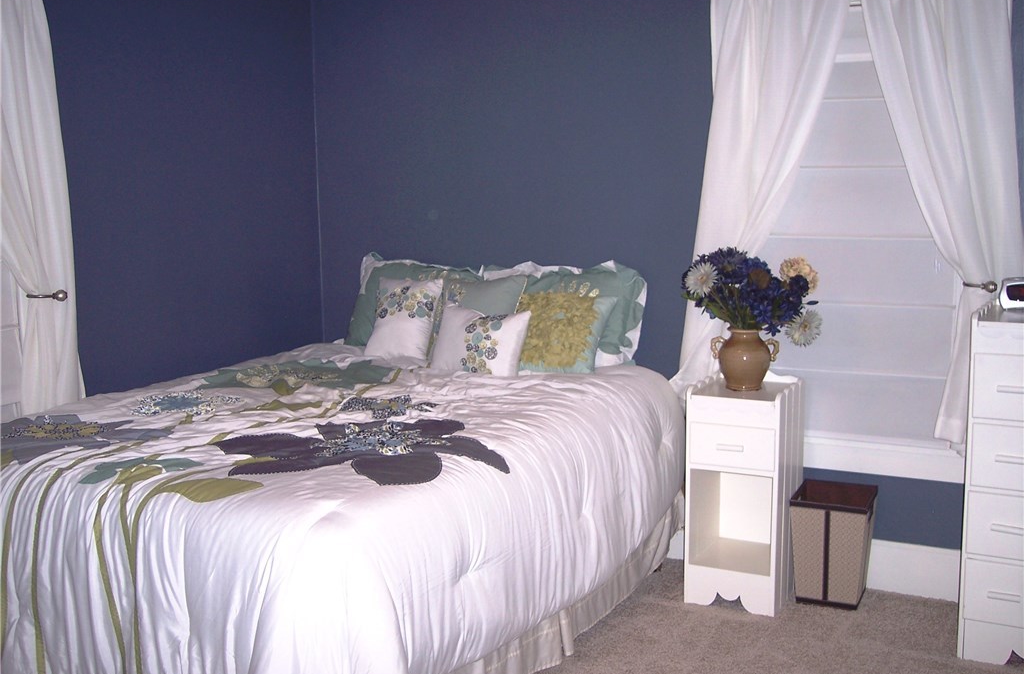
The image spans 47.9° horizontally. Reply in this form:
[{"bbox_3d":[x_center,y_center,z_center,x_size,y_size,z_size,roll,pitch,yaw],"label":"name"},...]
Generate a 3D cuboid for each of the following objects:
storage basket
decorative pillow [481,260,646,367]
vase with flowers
[{"bbox_3d":[1.120,0.728,4.017,0.260,0.370,0.263,4,10,26],"label":"storage basket"},{"bbox_3d":[0.166,-0.082,4.325,0.650,0.401,0.171,4,-8,26],"label":"decorative pillow"},{"bbox_3d":[0.816,-0.059,3.929,0.436,0.486,0.359,4,10,26],"label":"vase with flowers"}]

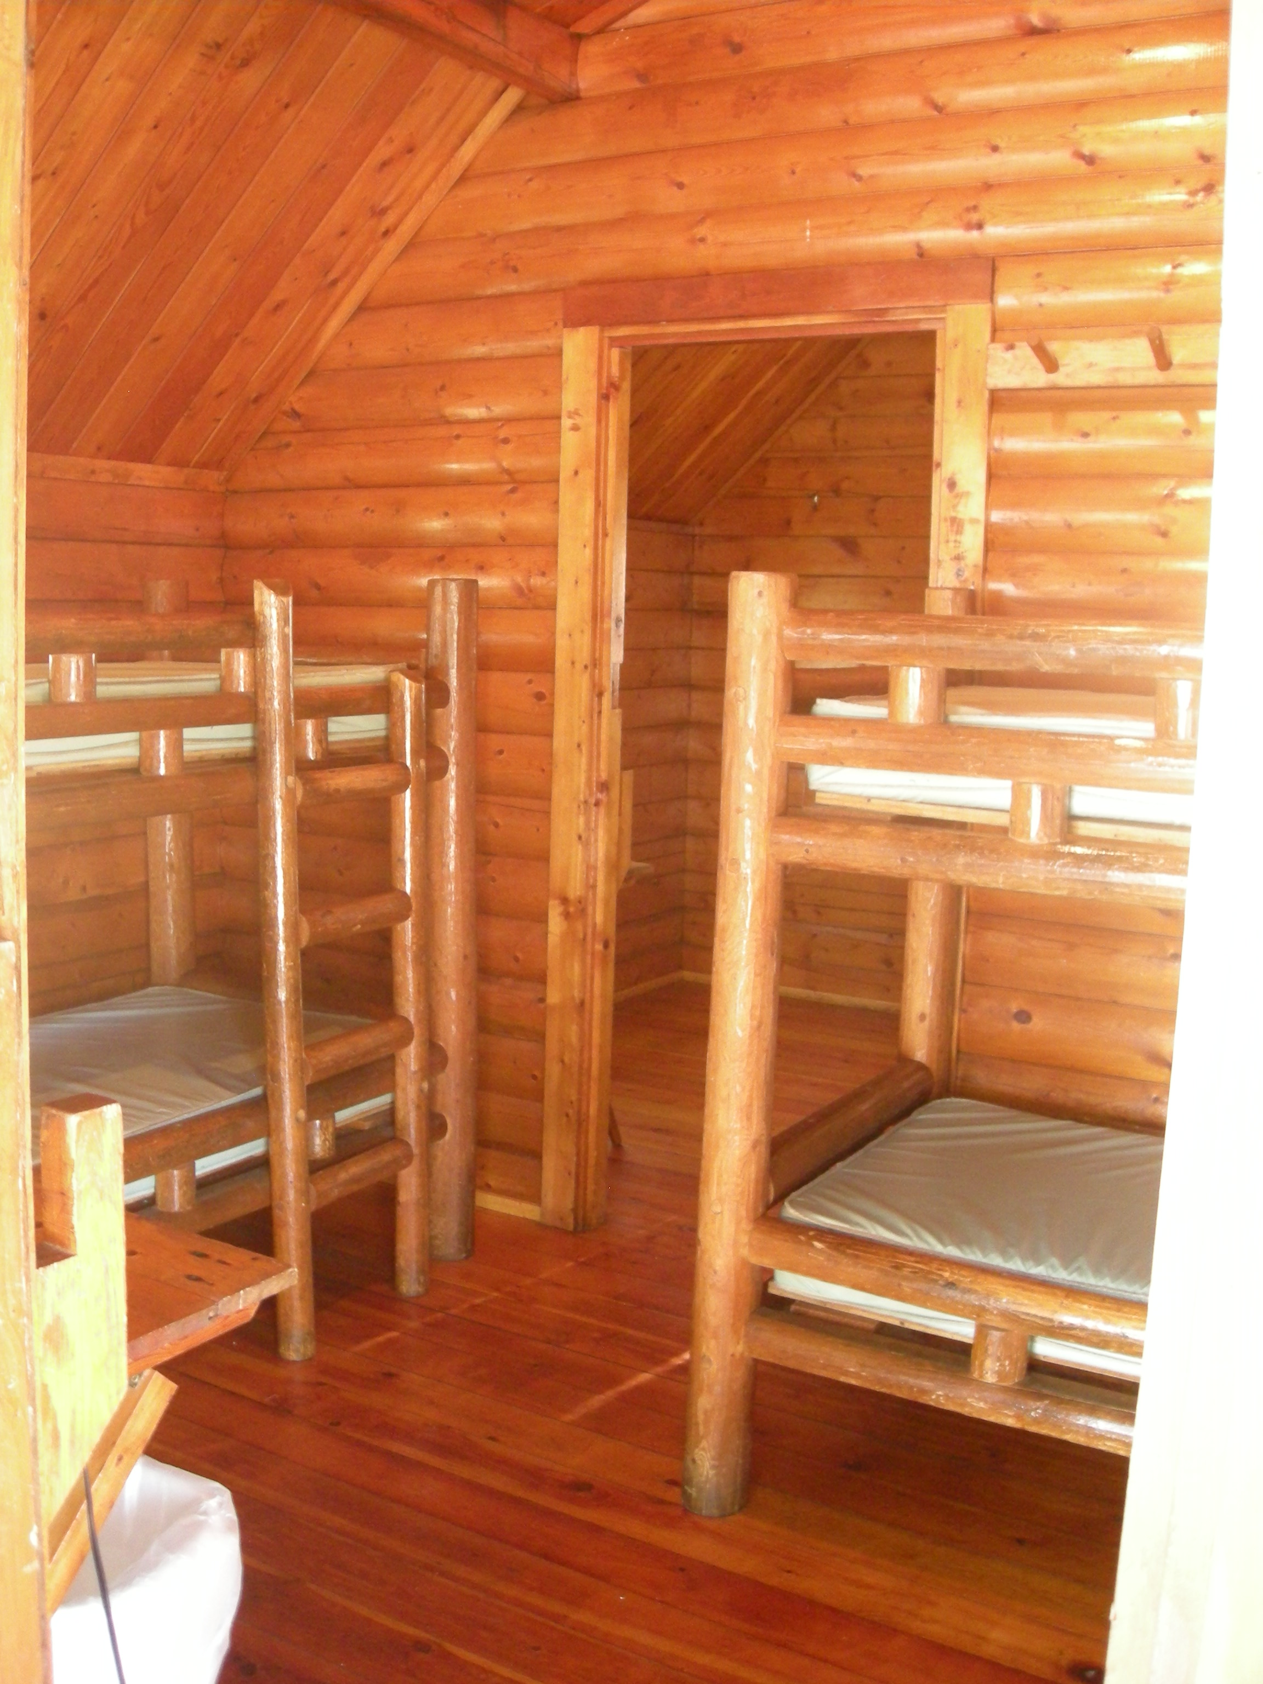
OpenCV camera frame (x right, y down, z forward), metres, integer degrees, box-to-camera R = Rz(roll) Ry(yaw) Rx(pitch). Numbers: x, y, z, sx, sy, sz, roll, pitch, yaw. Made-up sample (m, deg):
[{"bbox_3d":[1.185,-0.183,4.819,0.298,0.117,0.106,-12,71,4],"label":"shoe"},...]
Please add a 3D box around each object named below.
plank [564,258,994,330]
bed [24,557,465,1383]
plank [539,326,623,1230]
[{"bbox_3d":[0.280,-1.124,3.522,0.979,0.081,0.041,7,9,30],"label":"plank"},{"bbox_3d":[-1.224,0.246,3.069,1.000,1.494,2.060,7,9,30],"label":"bed"},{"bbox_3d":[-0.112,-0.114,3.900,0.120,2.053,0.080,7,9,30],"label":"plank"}]

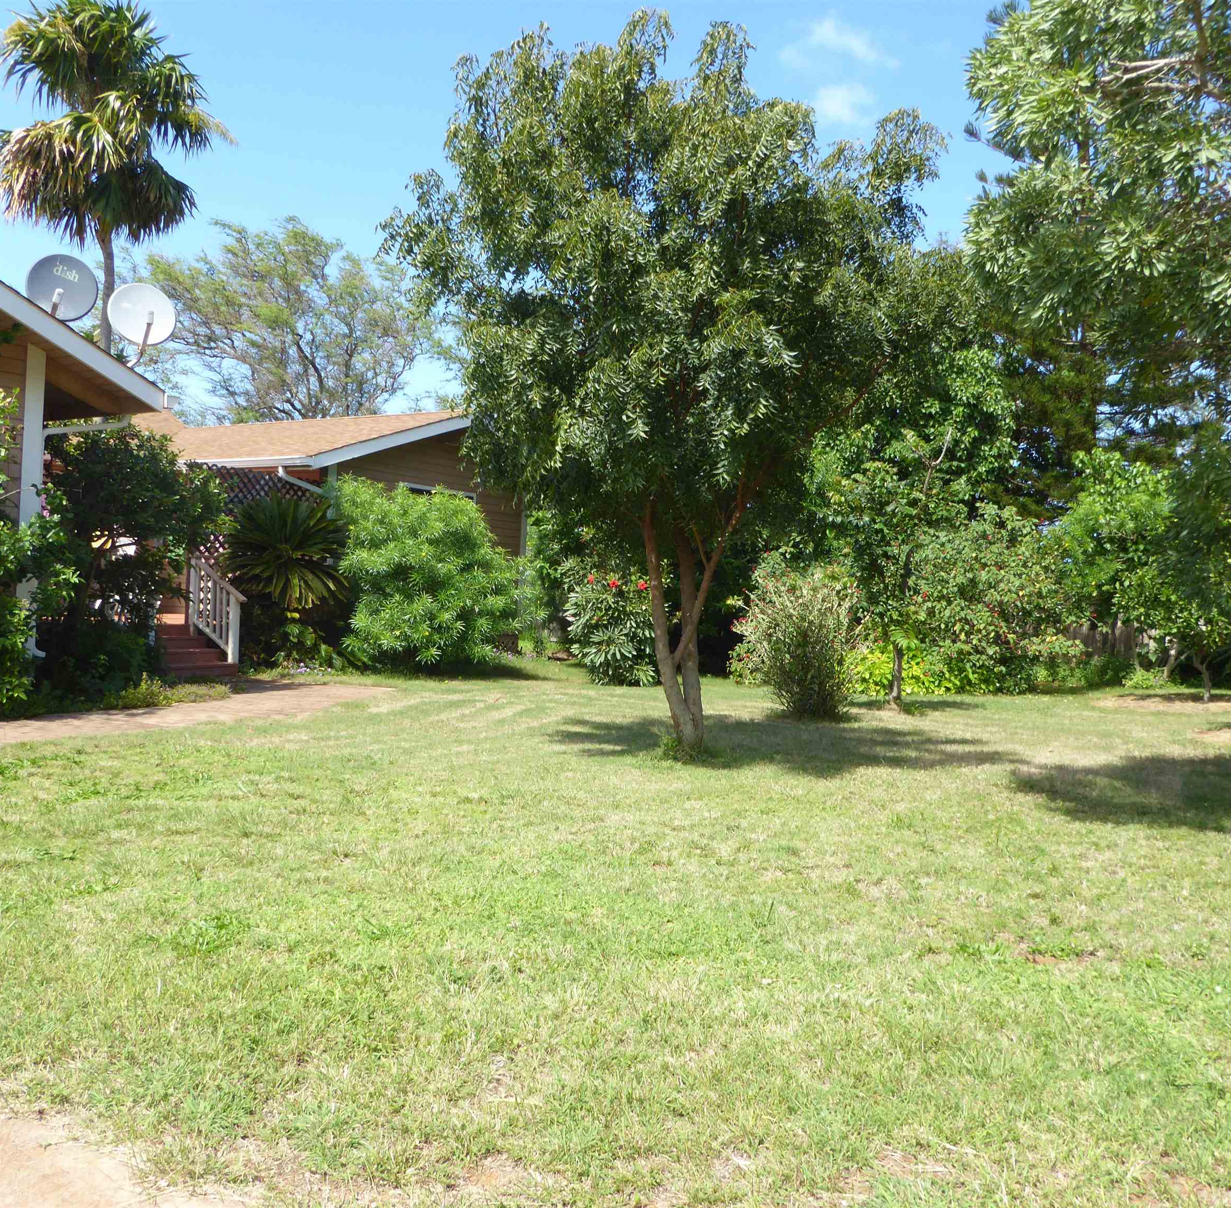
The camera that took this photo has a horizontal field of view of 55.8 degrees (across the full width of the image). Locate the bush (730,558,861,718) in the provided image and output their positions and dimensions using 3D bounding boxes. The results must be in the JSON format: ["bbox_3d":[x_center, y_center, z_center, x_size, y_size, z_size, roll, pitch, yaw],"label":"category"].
[{"bbox_3d":[2.206,0.395,14.199,1.598,1.908,1.450,3,1,9],"label":"bush"}]

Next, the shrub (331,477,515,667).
[{"bbox_3d":[-3.062,-0.519,18.500,2.942,3.019,2.700,3,1,-9],"label":"shrub"}]

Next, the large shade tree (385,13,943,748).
[{"bbox_3d":[0.448,-2.093,10.900,5.224,6.876,4.800,3,1,2],"label":"large shade tree"}]

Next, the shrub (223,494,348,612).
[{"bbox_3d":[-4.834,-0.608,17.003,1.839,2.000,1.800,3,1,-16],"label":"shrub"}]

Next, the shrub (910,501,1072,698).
[{"bbox_3d":[6.482,-0.128,19.999,2.813,3.179,2.500,3,1,18],"label":"shrub"}]

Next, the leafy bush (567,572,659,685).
[{"bbox_3d":[-0.045,0.360,17.200,1.377,1.629,1.300,3,1,0],"label":"leafy bush"}]

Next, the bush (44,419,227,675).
[{"bbox_3d":[-5.725,-0.672,13.800,2.209,2.907,2.000,3,1,-23],"label":"bush"}]

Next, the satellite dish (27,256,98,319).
[{"bbox_3d":[-5.775,-3.284,12.157,0.750,0.780,0.450,2,-10,-37],"label":"satellite dish"}]

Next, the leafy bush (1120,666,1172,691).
[{"bbox_3d":[9.952,1.403,21.800,0.967,0.471,0.800,3,1,25],"label":"leafy bush"}]

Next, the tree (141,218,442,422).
[{"bbox_3d":[-9.021,-5.114,32.051,8.793,11.060,8.000,3,1,-16],"label":"tree"}]

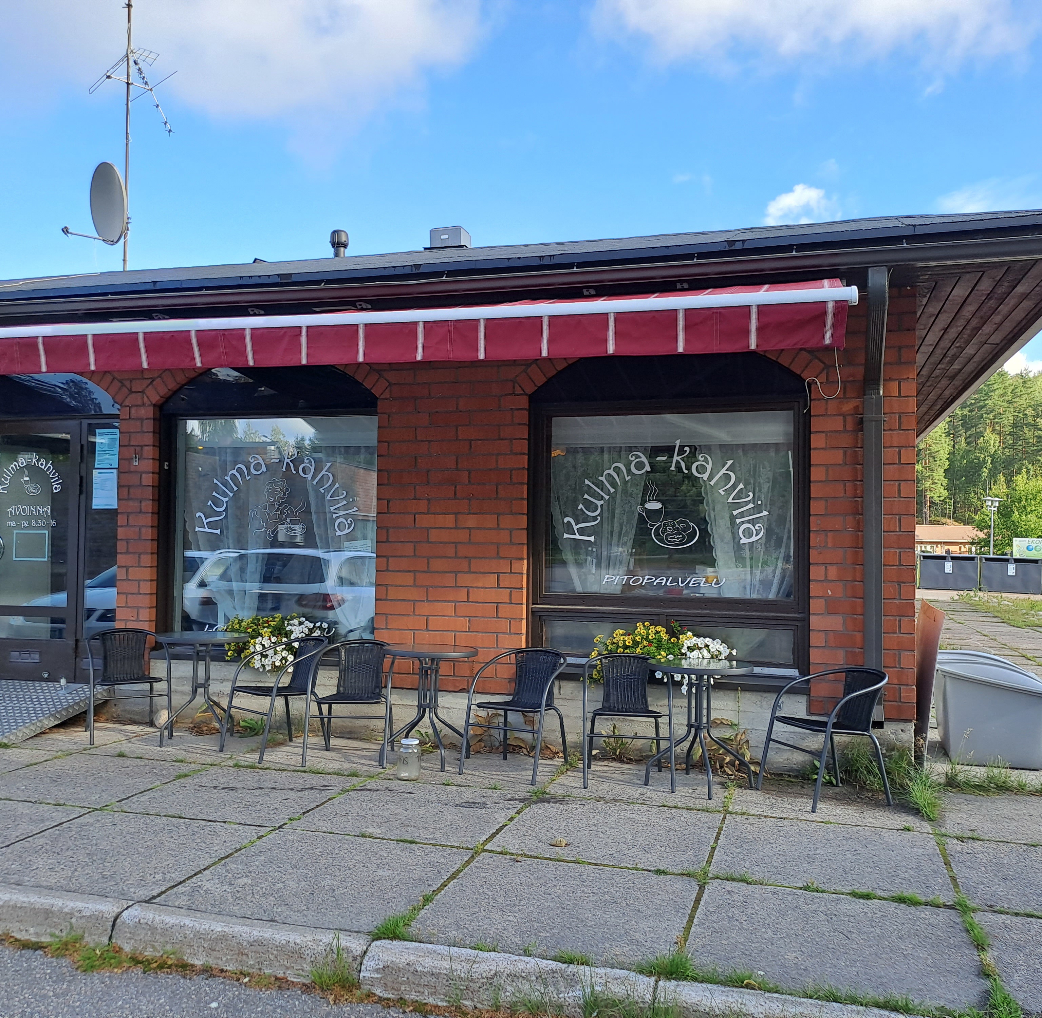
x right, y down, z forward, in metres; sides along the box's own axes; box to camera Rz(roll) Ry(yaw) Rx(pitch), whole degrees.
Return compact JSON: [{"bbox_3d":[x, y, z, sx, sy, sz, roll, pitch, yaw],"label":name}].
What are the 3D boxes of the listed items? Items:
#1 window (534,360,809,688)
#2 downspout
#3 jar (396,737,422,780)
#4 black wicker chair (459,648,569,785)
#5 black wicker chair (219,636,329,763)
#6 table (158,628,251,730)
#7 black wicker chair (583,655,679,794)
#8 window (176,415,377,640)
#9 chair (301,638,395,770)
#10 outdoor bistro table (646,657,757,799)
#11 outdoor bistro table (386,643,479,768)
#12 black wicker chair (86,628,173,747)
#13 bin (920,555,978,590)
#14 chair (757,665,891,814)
[{"bbox_3d":[0.951,0.033,6.522,1.840,2.200,0.120,0,-2,16],"label":"window"},{"bbox_3d":[2.107,-0.023,5.815,0.110,2.660,0.400,0,-2,16],"label":"downspout"},{"bbox_3d":[-0.660,1.473,5.798,0.140,0.226,0.140,1,-1,0],"label":"jar"},{"bbox_3d":[-0.006,1.238,5.991,0.540,0.706,0.570,0,-2,29],"label":"black wicker chair"},{"bbox_3d":[-1.599,1.221,6.424,0.540,0.730,0.560,-1,-2,44],"label":"black wicker chair"},{"bbox_3d":[-2.167,1.227,6.671,0.610,0.710,0.610,0,-1,16],"label":"table"},{"bbox_3d":[0.638,1.240,5.806,0.540,0.706,0.570,0,-2,6],"label":"black wicker chair"},{"bbox_3d":[-1.809,0.149,7.174,1.660,1.660,0.130,0,-1,16],"label":"window"},{"bbox_3d":[-1.067,1.226,6.253,0.540,0.730,0.560,1,-1,3],"label":"chair"},{"bbox_3d":[1.026,1.244,5.647,0.610,0.700,0.610,0,-2,16],"label":"outdoor bistro table"},{"bbox_3d":[-0.570,1.242,6.148,0.610,0.700,0.610,1,-2,0],"label":"outdoor bistro table"},{"bbox_3d":[-2.753,1.212,6.847,0.540,0.730,0.560,1,-1,-30],"label":"black wicker chair"},{"bbox_3d":[15.197,2.228,34.817,1.860,1.190,1.450,0,-1,23],"label":"bin"},{"bbox_3d":[1.709,1.255,5.506,0.560,0.730,0.540,1,-1,-18],"label":"chair"}]

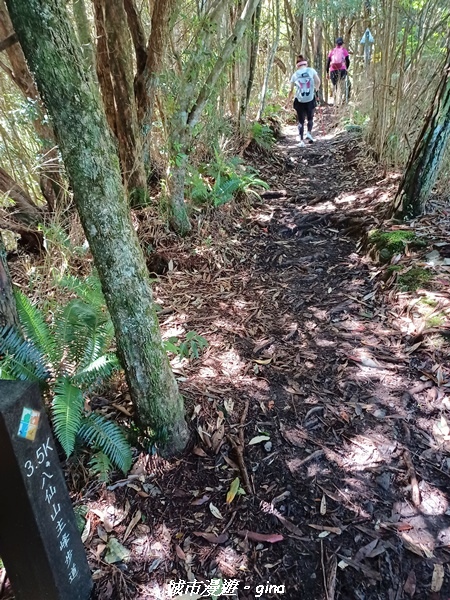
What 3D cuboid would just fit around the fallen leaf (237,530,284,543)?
[{"bbox_3d":[0.118,0.796,1.454,0.160,0.018,0.032,2,28,8],"label":"fallen leaf"}]

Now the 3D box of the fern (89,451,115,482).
[{"bbox_3d":[-0.462,0.619,1.620,0.100,0.070,0.120,-6,25,-7],"label":"fern"}]

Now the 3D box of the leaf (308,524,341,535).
[{"bbox_3d":[0.340,0.780,1.471,0.109,0.013,0.025,2,28,9],"label":"leaf"}]

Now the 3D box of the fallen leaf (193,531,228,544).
[{"bbox_3d":[-0.049,0.831,1.527,0.134,0.015,0.029,5,28,12],"label":"fallen leaf"}]

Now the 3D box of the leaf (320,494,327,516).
[{"bbox_3d":[0.369,0.768,1.621,0.021,0.015,0.096,5,28,13],"label":"leaf"}]

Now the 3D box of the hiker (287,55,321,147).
[{"bbox_3d":[1.521,-3.800,8.352,0.600,1.600,0.500,2,27,13],"label":"hiker"}]

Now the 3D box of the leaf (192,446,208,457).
[{"bbox_3d":[-0.105,0.657,1.865,0.085,0.015,0.033,14,31,28],"label":"leaf"}]

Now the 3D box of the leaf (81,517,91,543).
[{"bbox_3d":[-0.499,0.829,1.559,0.023,0.015,0.091,0,28,4],"label":"leaf"}]

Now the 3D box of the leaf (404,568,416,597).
[{"bbox_3d":[0.591,0.892,1.367,0.030,0.015,0.095,11,30,23],"label":"leaf"}]

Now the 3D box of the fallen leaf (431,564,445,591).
[{"bbox_3d":[0.650,0.846,1.322,0.030,0.012,0.092,13,32,27],"label":"fallen leaf"}]

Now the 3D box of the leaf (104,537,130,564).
[{"bbox_3d":[-0.364,0.831,1.429,0.101,0.018,0.065,19,35,35],"label":"leaf"}]

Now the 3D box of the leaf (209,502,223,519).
[{"bbox_3d":[-0.031,0.757,1.549,0.023,0.010,0.080,-20,33,-30],"label":"leaf"}]

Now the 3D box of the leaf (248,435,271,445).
[{"bbox_3d":[0.146,0.595,1.835,0.096,0.012,0.032,-8,29,-10],"label":"leaf"}]

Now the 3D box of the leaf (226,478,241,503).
[{"bbox_3d":[0.033,0.743,1.691,0.034,0.015,0.133,8,29,19],"label":"leaf"}]

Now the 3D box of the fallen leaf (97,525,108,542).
[{"bbox_3d":[-0.421,0.805,1.491,0.026,0.012,0.079,-21,33,-31],"label":"fallen leaf"}]

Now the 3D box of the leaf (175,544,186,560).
[{"bbox_3d":[-0.149,0.829,1.423,0.021,0.010,0.065,-20,33,-29],"label":"leaf"}]

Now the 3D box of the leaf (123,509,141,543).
[{"bbox_3d":[-0.335,0.819,1.569,0.026,0.015,0.136,7,29,16],"label":"leaf"}]

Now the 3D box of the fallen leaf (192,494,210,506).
[{"bbox_3d":[-0.092,0.766,1.655,0.085,0.015,0.026,-16,30,-24],"label":"fallen leaf"}]

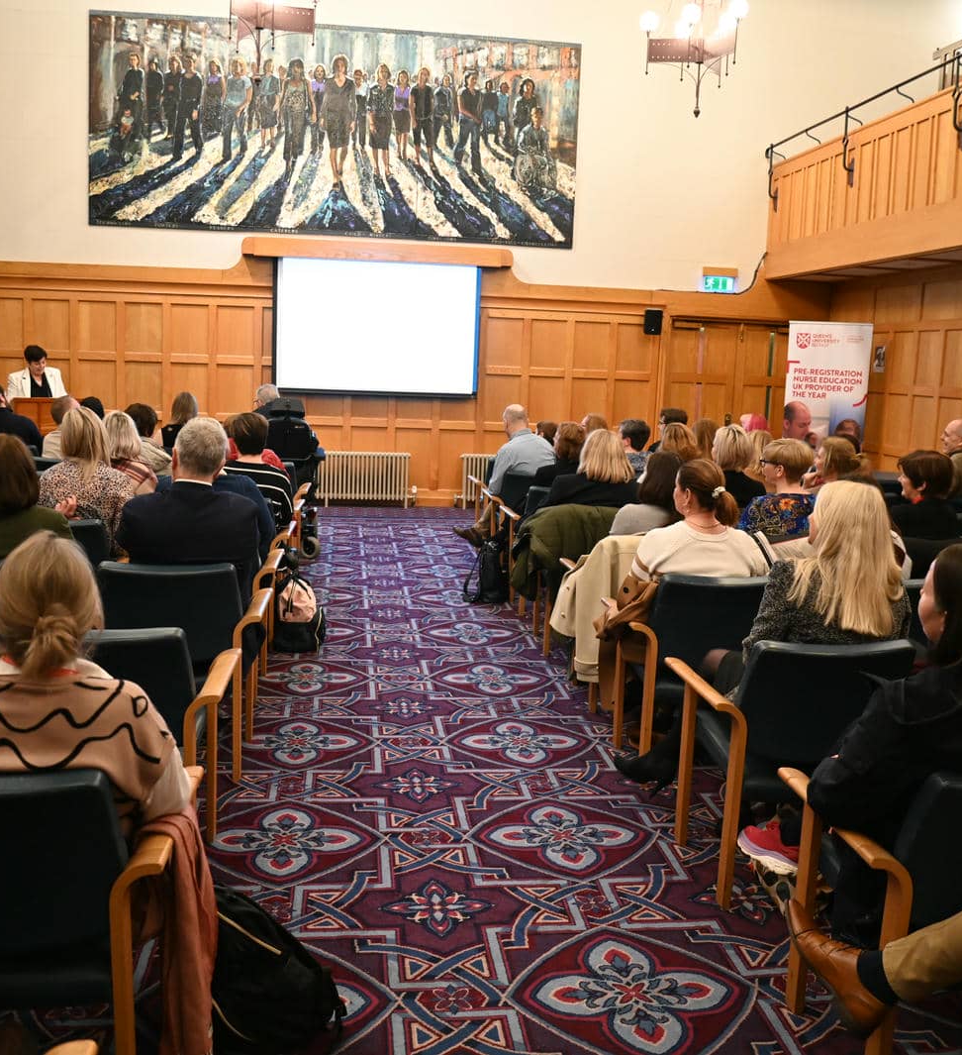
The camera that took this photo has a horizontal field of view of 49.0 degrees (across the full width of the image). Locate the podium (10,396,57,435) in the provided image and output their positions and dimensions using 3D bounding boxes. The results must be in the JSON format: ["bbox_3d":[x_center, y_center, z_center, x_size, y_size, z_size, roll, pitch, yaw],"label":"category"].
[{"bbox_3d":[-3.745,-0.561,9.261,0.640,1.105,0.500,-1,9,-17],"label":"podium"}]

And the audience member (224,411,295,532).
[{"bbox_3d":[-1.273,-0.024,5.941,0.480,1.274,0.800,1,9,-7],"label":"audience member"}]

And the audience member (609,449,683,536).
[{"bbox_3d":[0.820,0.206,5.285,0.500,1.220,0.780,-1,9,-19],"label":"audience member"}]

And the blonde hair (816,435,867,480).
[{"bbox_3d":[1.990,-0.400,5.947,0.250,0.240,0.190,8,10,32],"label":"blonde hair"}]

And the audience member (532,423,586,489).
[{"bbox_3d":[0.528,-0.087,7.069,0.490,1.240,0.780,0,9,-17],"label":"audience member"}]

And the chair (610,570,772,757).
[{"bbox_3d":[0.845,0.552,4.186,0.630,0.846,0.600,1,9,-7],"label":"chair"}]

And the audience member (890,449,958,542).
[{"bbox_3d":[2.007,0.209,5.316,0.480,1.256,0.800,-1,10,-21],"label":"audience member"}]

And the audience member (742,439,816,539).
[{"bbox_3d":[1.325,0.184,5.228,0.480,1.283,0.800,-1,10,-19],"label":"audience member"}]

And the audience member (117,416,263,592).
[{"bbox_3d":[-1.132,0.216,4.228,0.550,1.350,0.840,2,9,-5],"label":"audience member"}]

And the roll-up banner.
[{"bbox_3d":[3.294,-0.924,10.180,0.841,2.059,0.220,1,9,-7],"label":"roll-up banner"}]

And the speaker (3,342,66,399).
[{"bbox_3d":[-3.897,-0.799,9.231,0.520,1.620,0.380,-2,10,-27],"label":"speaker"}]

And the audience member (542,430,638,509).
[{"bbox_3d":[0.587,0.042,6.084,0.500,1.238,0.800,0,9,-13],"label":"audience member"}]

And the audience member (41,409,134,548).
[{"bbox_3d":[-1.788,0.082,4.997,0.480,1.322,0.800,1,9,-7],"label":"audience member"}]

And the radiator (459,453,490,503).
[{"bbox_3d":[0.317,-0.467,11.315,1.100,0.577,0.120,1,9,-7],"label":"radiator"}]

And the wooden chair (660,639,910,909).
[{"bbox_3d":[0.983,0.707,3.334,0.640,0.830,0.580,1,9,-7],"label":"wooden chair"}]

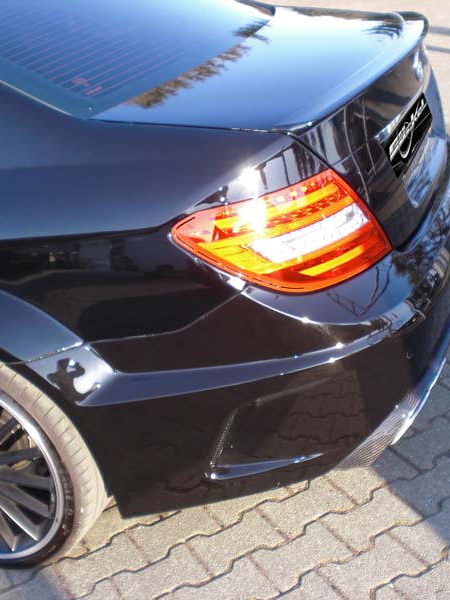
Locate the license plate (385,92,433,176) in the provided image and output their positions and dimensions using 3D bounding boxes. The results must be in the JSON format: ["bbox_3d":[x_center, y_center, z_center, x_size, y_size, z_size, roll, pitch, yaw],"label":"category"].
[{"bbox_3d":[0.475,-0.447,2.252,0.020,0.107,0.520,-16,20,29],"label":"license plate"}]

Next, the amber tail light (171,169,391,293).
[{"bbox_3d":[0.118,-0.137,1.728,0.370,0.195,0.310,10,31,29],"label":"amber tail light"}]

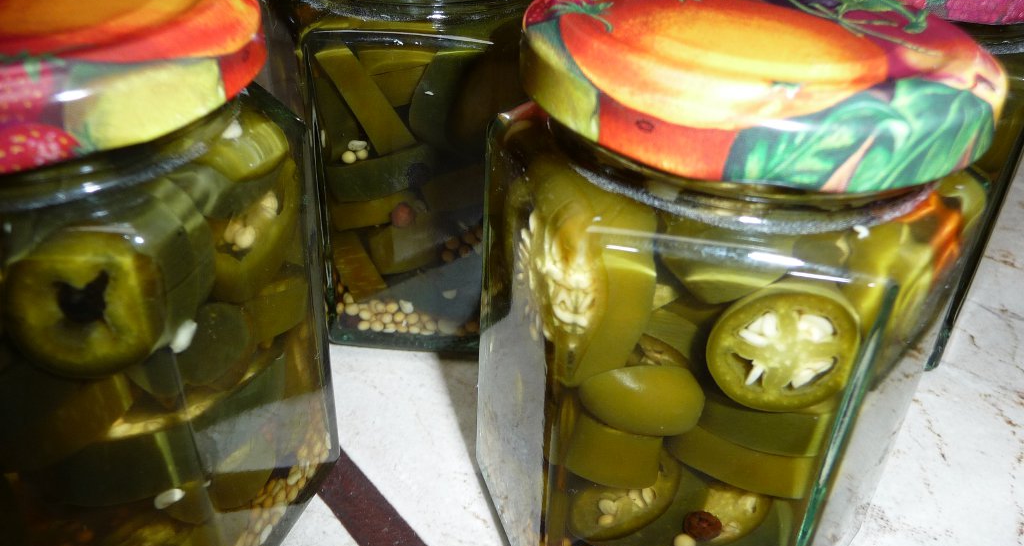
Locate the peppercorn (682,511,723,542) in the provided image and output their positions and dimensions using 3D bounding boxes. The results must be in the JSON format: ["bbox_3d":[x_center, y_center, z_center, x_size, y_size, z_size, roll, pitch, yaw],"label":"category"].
[{"bbox_3d":[0.029,0.038,0.125,0.006,0.005,0.006,9,34,9],"label":"peppercorn"}]

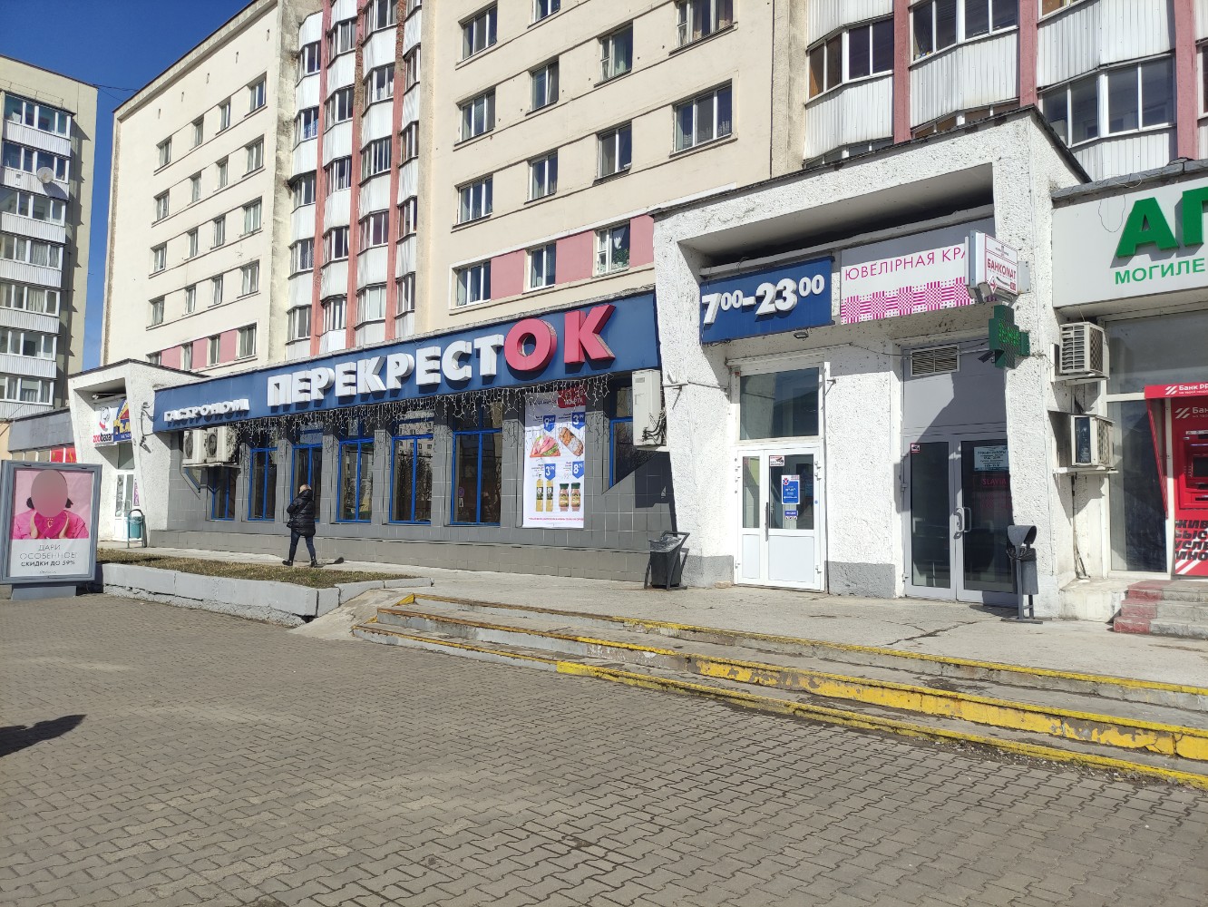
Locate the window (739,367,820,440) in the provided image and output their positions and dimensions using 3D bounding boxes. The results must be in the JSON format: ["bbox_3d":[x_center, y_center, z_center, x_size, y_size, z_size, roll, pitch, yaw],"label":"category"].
[{"bbox_3d":[2.744,-0.762,13.725,1.413,1.036,0.115,-3,-6,42],"label":"window"}]

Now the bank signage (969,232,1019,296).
[{"bbox_3d":[4.172,-1.990,9.350,0.745,0.497,0.181,5,-6,-42],"label":"bank signage"}]

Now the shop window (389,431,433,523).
[{"bbox_3d":[-4.318,0.608,19.843,1.700,2.000,0.120,-3,-6,41],"label":"shop window"}]

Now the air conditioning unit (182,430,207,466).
[{"bbox_3d":[-12.187,-0.187,26.213,1.060,0.980,0.340,-3,-6,41],"label":"air conditioning unit"}]

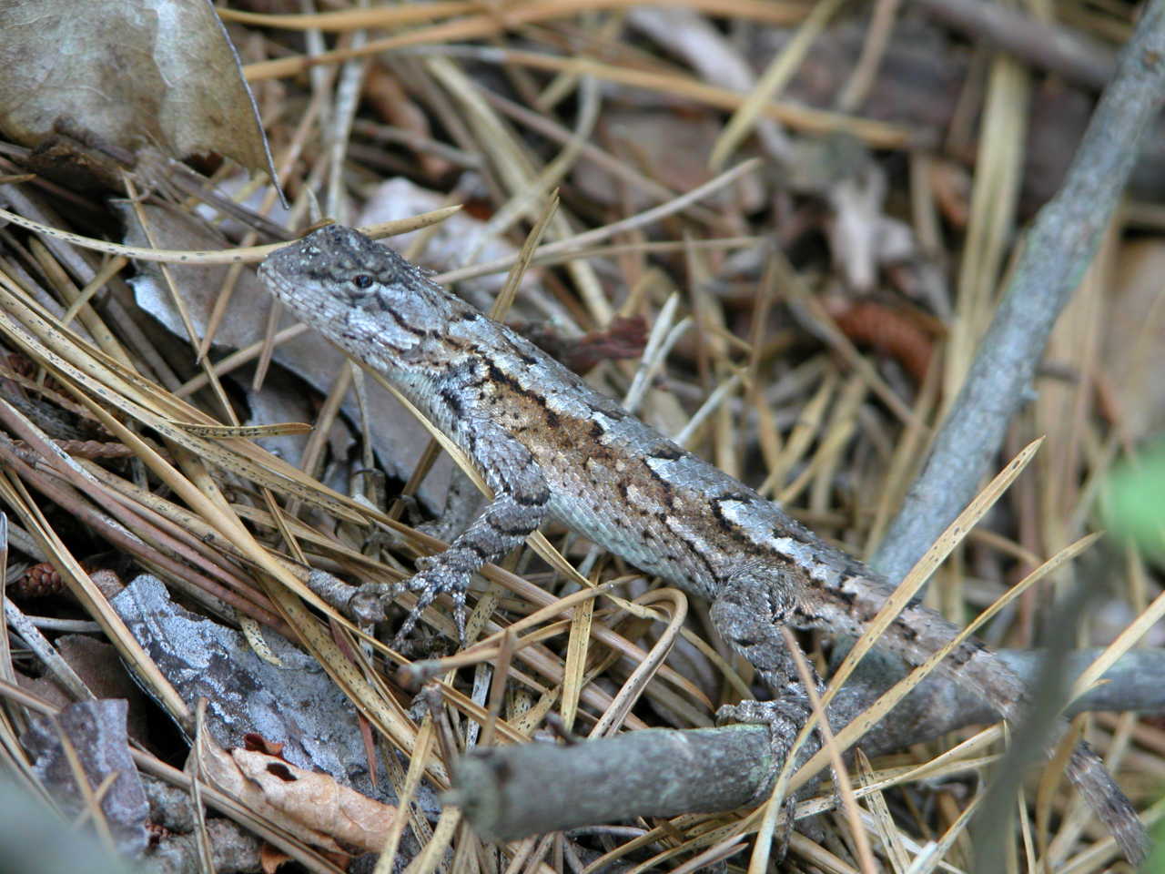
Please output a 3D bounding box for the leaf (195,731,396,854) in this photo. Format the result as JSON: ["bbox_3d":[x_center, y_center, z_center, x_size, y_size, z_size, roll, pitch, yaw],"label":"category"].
[{"bbox_3d":[-0.026,0.033,0.865,0.019,0.006,0.009,22,45,24],"label":"leaf"}]

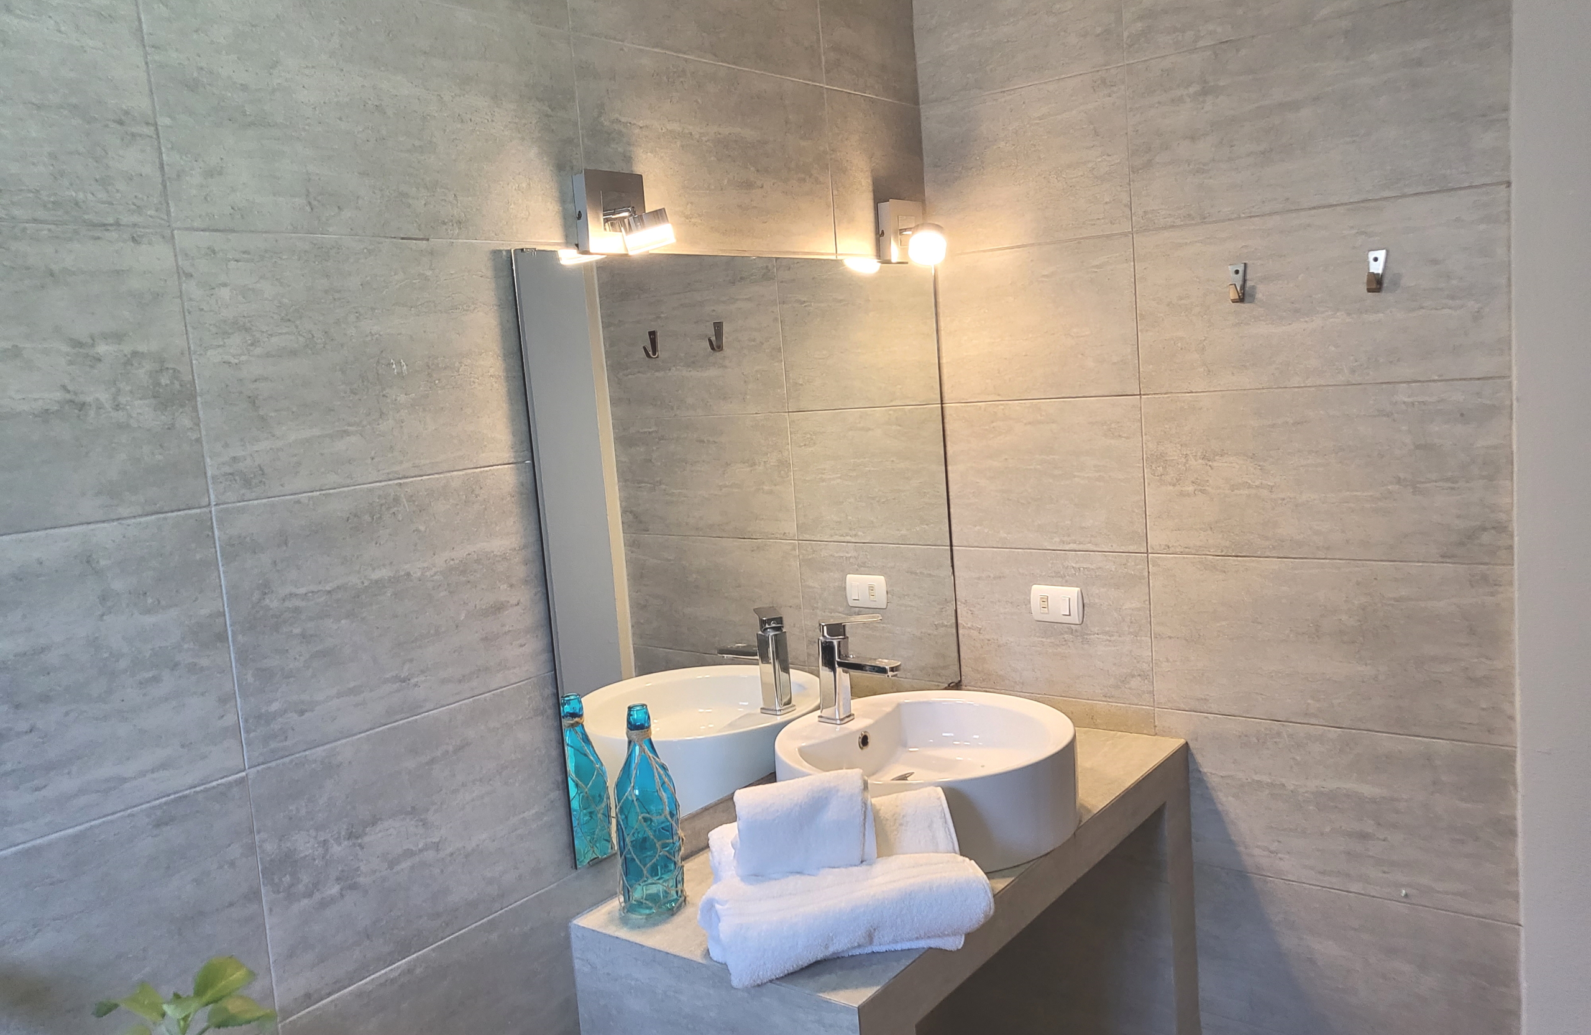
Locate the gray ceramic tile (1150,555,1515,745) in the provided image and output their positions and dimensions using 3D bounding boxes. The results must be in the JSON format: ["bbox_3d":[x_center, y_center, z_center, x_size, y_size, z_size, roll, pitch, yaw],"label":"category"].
[{"bbox_3d":[0.923,0.223,2.112,0.602,0.299,0.010,1,9,38],"label":"gray ceramic tile"}]

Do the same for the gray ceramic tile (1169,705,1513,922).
[{"bbox_3d":[0.947,0.521,2.148,0.602,0.299,0.010,1,9,38],"label":"gray ceramic tile"}]

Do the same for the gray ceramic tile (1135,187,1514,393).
[{"bbox_3d":[0.870,-0.371,2.025,0.601,0.300,0.010,1,9,38],"label":"gray ceramic tile"}]

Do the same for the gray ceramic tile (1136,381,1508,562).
[{"bbox_3d":[0.894,-0.074,2.061,0.601,0.300,0.010,1,9,38],"label":"gray ceramic tile"}]

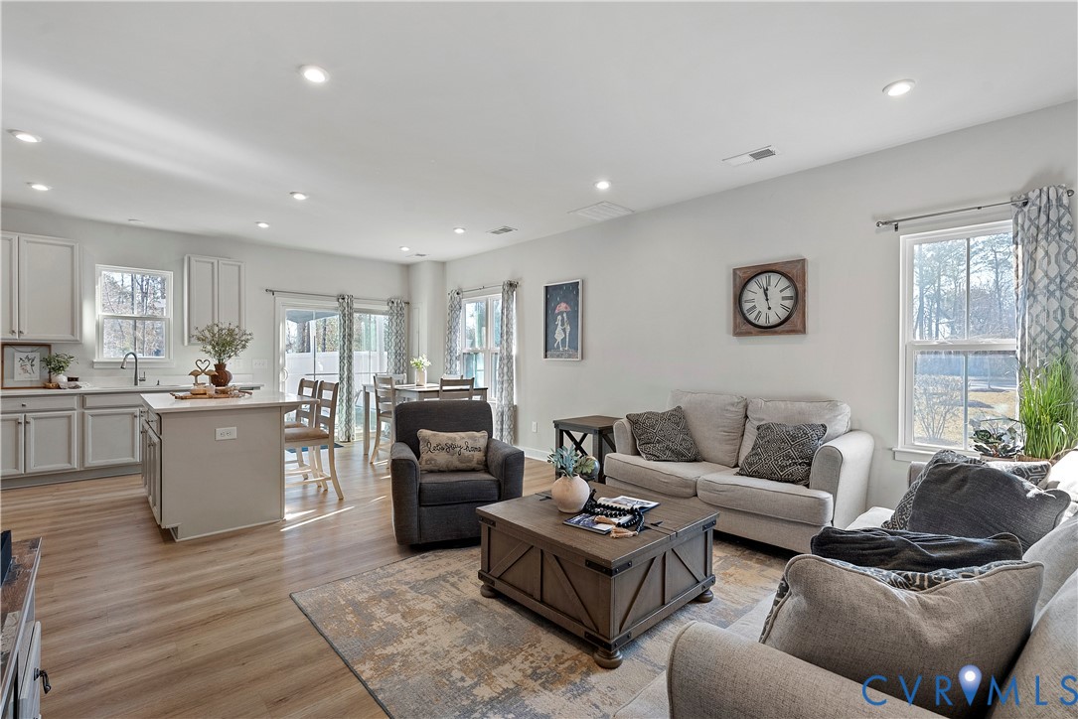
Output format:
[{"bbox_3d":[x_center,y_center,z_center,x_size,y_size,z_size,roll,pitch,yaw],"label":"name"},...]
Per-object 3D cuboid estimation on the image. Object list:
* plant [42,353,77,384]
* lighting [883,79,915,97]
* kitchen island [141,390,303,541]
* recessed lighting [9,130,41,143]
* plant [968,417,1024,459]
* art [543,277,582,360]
[{"bbox_3d":[-4.872,0.114,4.864,0.250,0.360,0.230,0,0,-43],"label":"plant"},{"bbox_3d":[1.945,-1.456,2.592,0.180,0.030,0.180,0,0,-42],"label":"lighting"},{"bbox_3d":[-2.699,0.776,4.098,1.030,0.914,1.660,0,0,-43],"label":"kitchen island"},{"bbox_3d":[-3.458,-1.499,3.219,0.175,0.030,0.175,0,1,-42],"label":"recessed lighting"},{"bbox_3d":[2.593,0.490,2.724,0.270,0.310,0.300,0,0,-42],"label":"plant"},{"bbox_3d":[0.278,-0.445,5.612,0.035,0.910,0.620,0,1,-42],"label":"art"}]

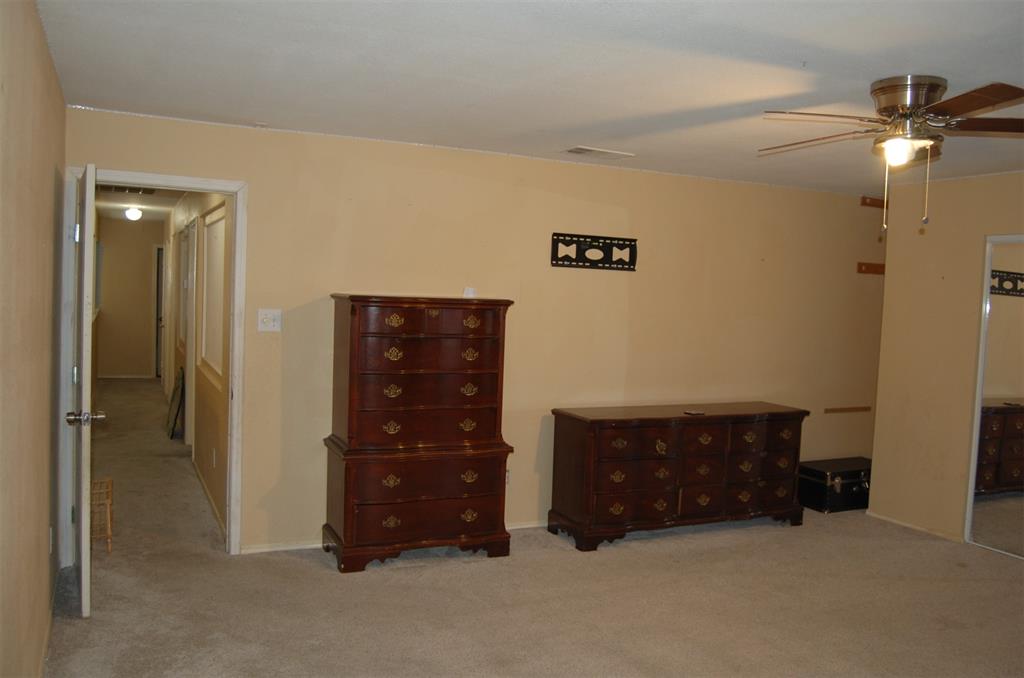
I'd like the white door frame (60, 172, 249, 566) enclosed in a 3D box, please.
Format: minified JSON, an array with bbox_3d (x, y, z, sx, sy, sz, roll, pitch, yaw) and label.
[{"bbox_3d":[-1.952,0.166,4.371,0.890,2.110,0.140,1,3,-25],"label":"white door frame"}]

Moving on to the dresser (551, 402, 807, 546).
[{"bbox_3d":[1.155,0.891,5.400,1.791,0.800,0.464,1,3,-25],"label":"dresser"}]

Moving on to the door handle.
[{"bbox_3d":[-1.930,0.359,3.600,0.160,0.058,0.060,0,3,-31],"label":"door handle"}]

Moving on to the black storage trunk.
[{"bbox_3d":[2.627,1.143,6.252,0.750,0.325,0.370,1,3,-25],"label":"black storage trunk"}]

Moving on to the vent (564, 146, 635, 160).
[{"bbox_3d":[0.555,-1.139,4.928,0.420,0.020,0.200,1,3,-25],"label":"vent"}]

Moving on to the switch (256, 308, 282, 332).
[{"bbox_3d":[-1.382,-0.105,4.543,0.122,0.122,0.022,1,3,-25],"label":"switch"}]

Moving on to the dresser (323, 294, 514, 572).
[{"bbox_3d":[-0.539,0.516,4.671,0.993,1.500,0.469,1,3,-24],"label":"dresser"}]

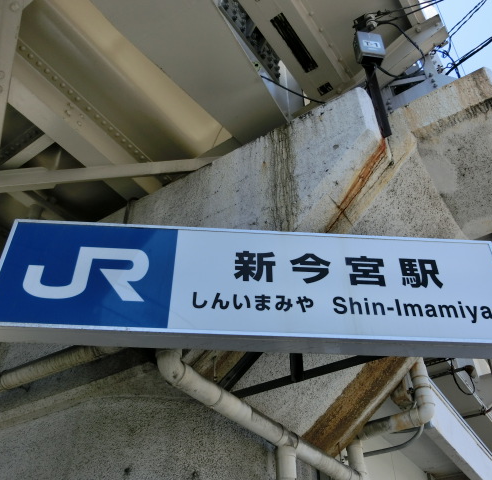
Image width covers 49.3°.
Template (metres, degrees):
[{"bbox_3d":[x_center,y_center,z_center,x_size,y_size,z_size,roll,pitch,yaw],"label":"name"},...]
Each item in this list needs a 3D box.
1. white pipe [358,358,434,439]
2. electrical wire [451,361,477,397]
[{"bbox_3d":[1.478,1.590,5.410,0.837,0.694,0.165,-30,-48,31],"label":"white pipe"},{"bbox_3d":[2.332,1.491,5.750,0.270,0.370,0.070,-30,-48,31],"label":"electrical wire"}]

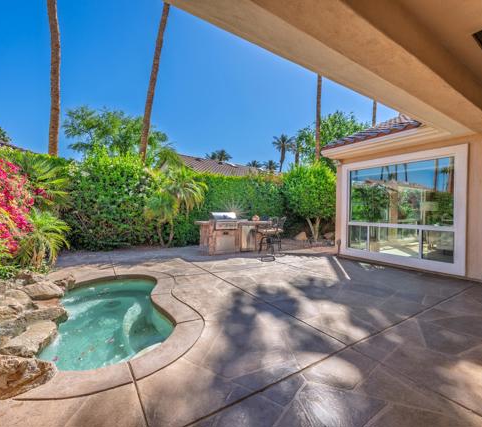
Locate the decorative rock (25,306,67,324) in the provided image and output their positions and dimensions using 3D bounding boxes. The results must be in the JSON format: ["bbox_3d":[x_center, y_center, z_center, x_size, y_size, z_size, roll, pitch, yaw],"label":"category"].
[{"bbox_3d":[-2.230,1.145,2.850,0.380,0.130,0.280,0,0,-38],"label":"decorative rock"}]

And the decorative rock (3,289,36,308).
[{"bbox_3d":[-2.625,1.013,2.950,0.340,0.170,0.300,0,1,-41],"label":"decorative rock"}]

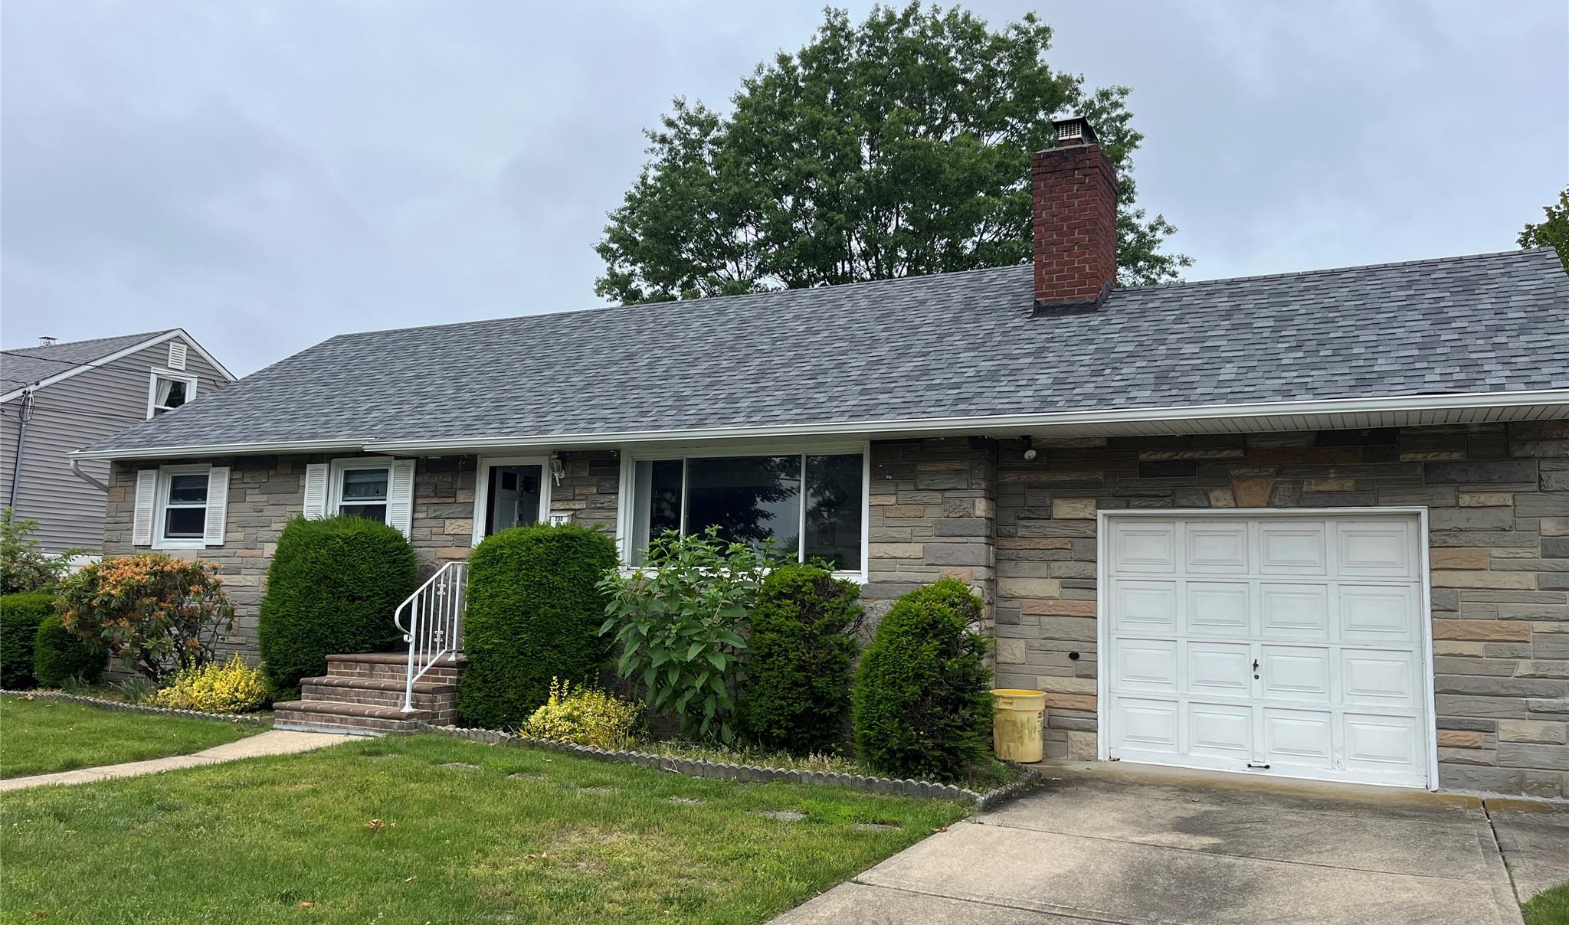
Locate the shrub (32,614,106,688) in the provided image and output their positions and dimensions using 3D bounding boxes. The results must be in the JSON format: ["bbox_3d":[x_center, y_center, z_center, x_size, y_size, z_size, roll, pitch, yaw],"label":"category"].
[{"bbox_3d":[-8.993,2.373,14.915,0.820,0.910,0.820,-2,-7,28],"label":"shrub"}]

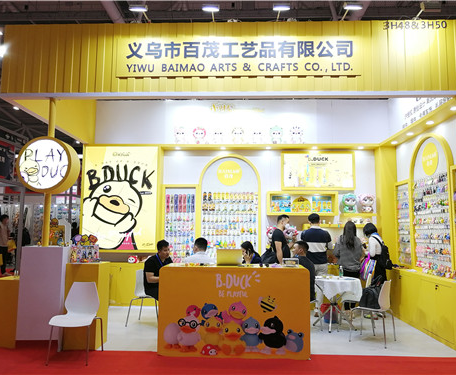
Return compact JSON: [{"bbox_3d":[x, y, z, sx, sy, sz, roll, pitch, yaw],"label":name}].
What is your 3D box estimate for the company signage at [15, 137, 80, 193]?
[{"bbox_3d":[-2.274,-0.268,4.960,0.680,0.690,0.290,0,-6,4],"label":"company signage"}]

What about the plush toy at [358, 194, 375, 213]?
[{"bbox_3d":[2.655,0.308,7.463,0.300,0.370,0.260,-1,-6,7],"label":"plush toy"}]

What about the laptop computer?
[{"bbox_3d":[0.023,0.865,4.836,0.310,0.210,0.280,0,-6,2],"label":"laptop computer"}]

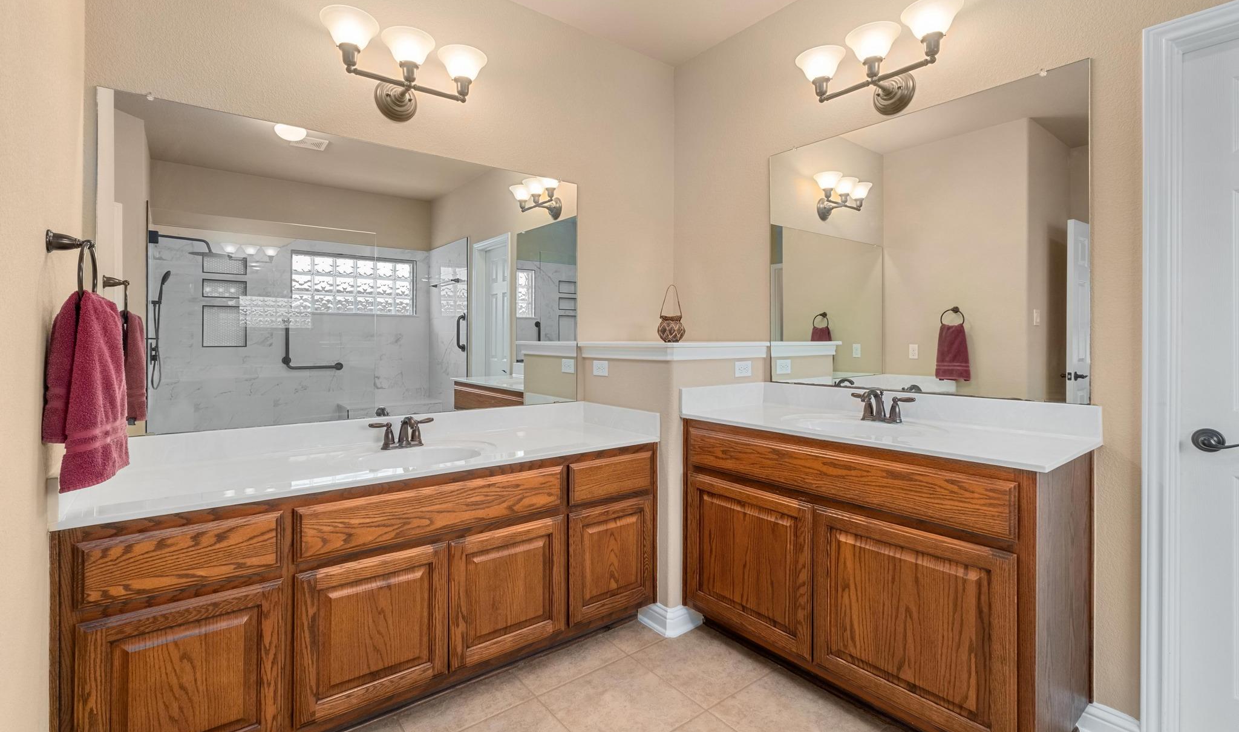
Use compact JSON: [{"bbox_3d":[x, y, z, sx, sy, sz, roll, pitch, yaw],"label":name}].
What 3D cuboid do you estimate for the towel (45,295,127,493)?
[{"bbox_3d":[-1.181,0.045,1.231,0.130,0.422,0.255,-2,3,-38],"label":"towel"}]

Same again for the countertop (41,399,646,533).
[{"bbox_3d":[-0.704,0.266,1.980,1.814,0.117,0.556,-2,3,-38],"label":"countertop"}]

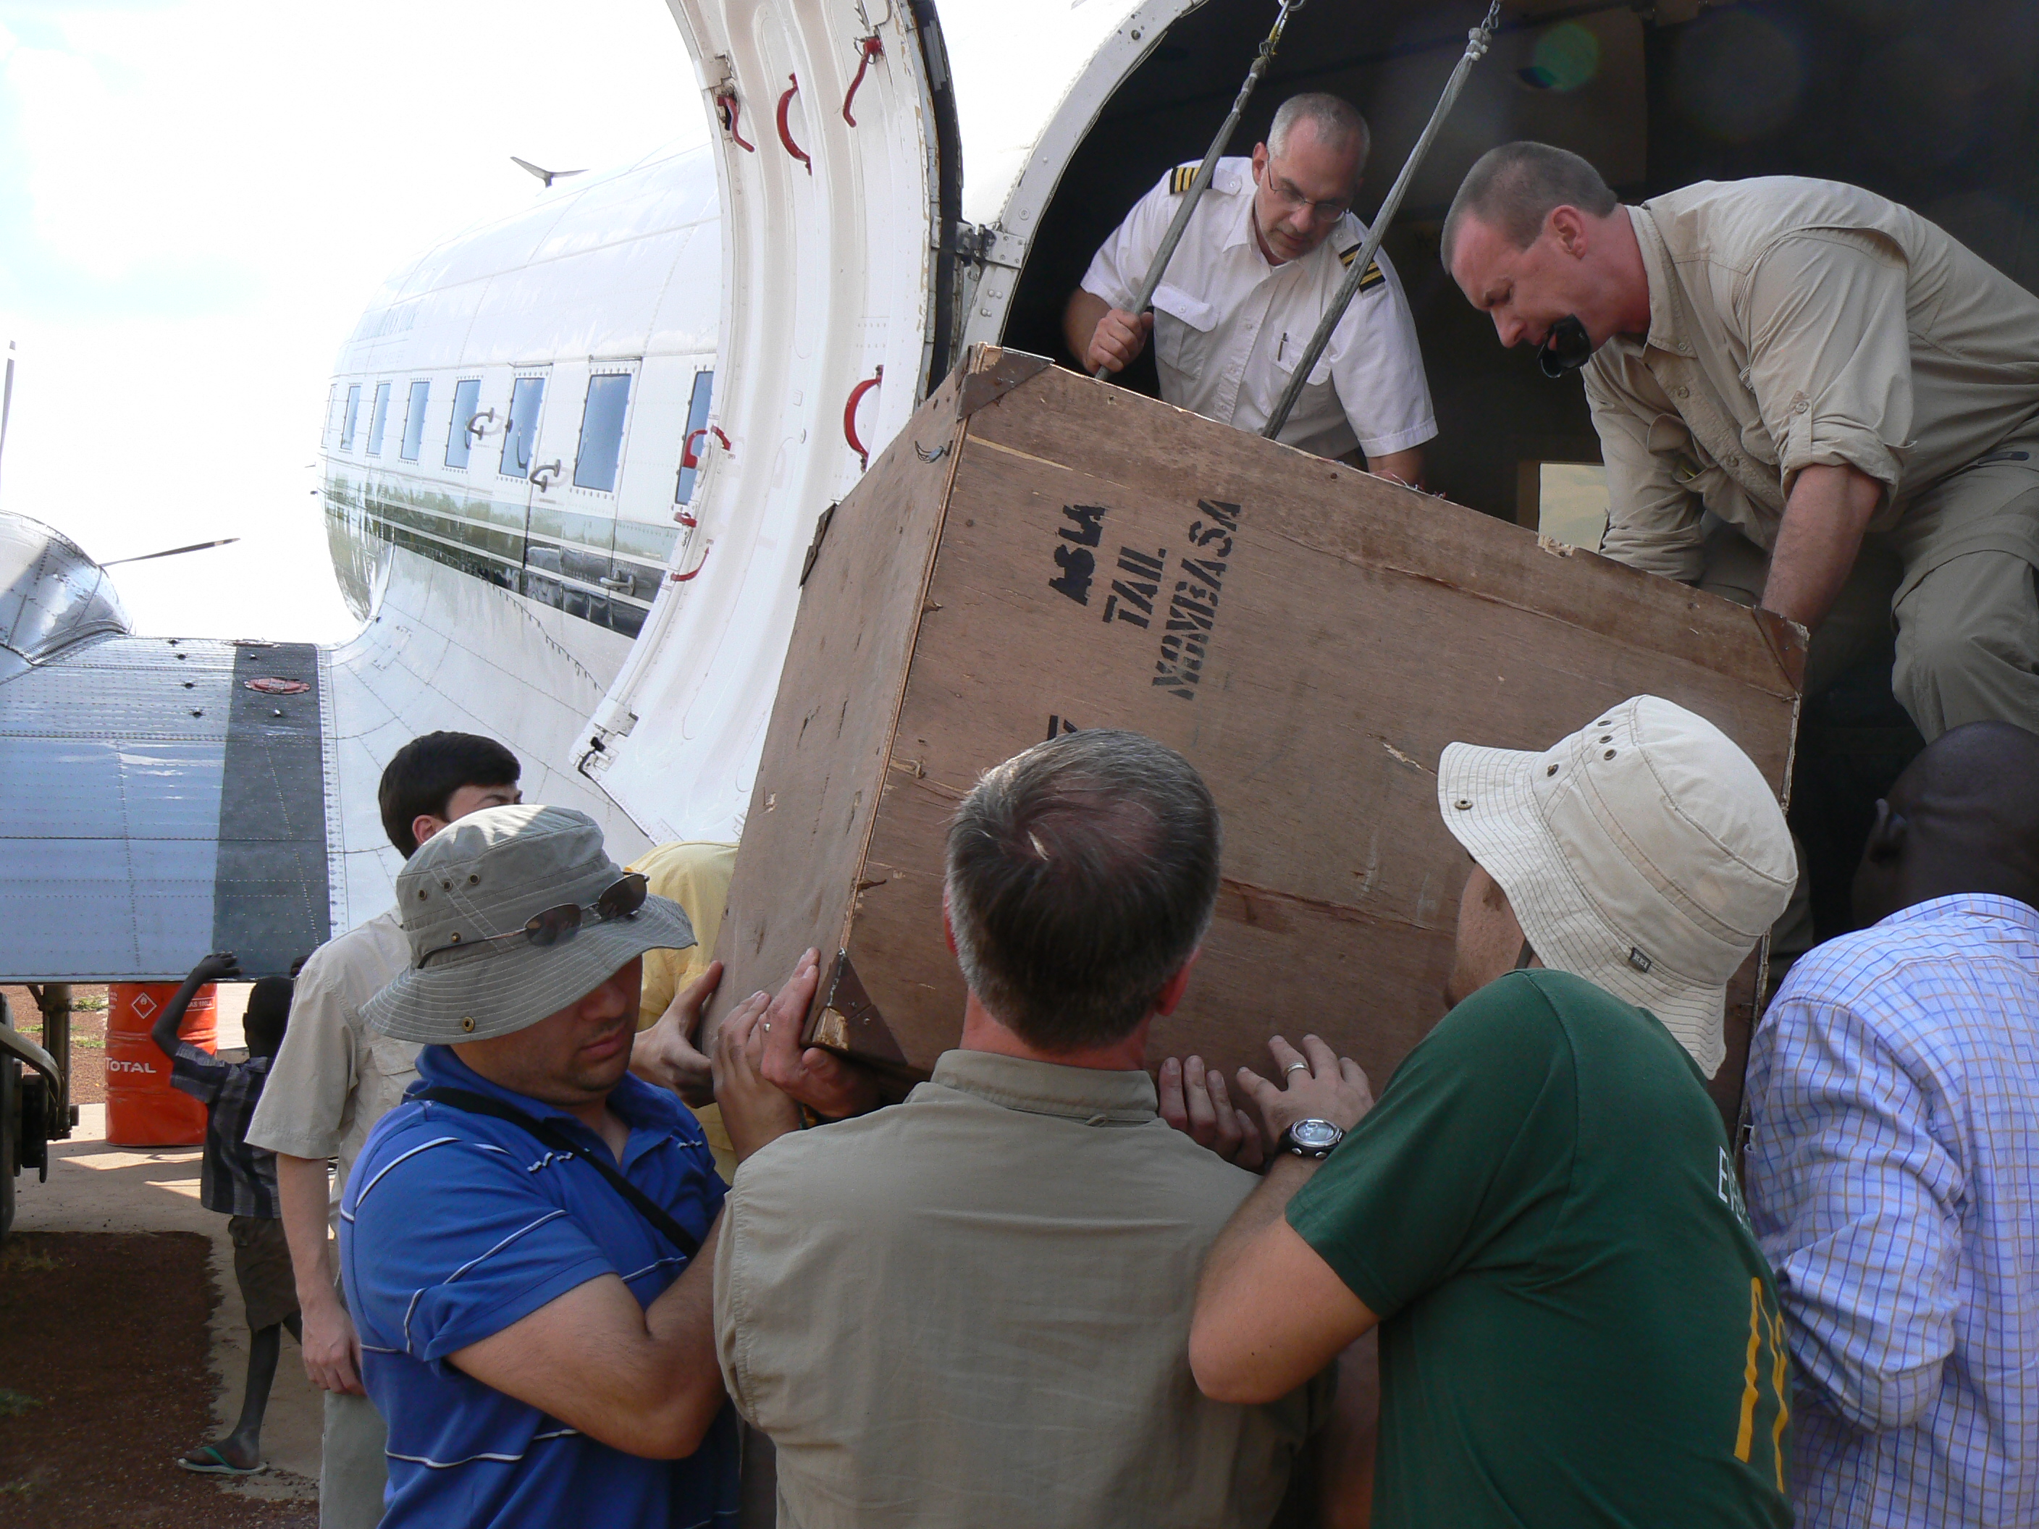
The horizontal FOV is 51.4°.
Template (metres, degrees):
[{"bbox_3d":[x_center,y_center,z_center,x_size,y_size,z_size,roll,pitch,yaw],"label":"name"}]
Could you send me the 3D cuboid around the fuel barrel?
[{"bbox_3d":[-4.792,1.663,11.850,0.590,0.885,0.590,1,-2,-22],"label":"fuel barrel"}]

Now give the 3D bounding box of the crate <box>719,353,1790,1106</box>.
[{"bbox_3d":[0.214,0.090,2.155,0.877,0.622,0.566,16,-14,-16],"label":"crate"}]

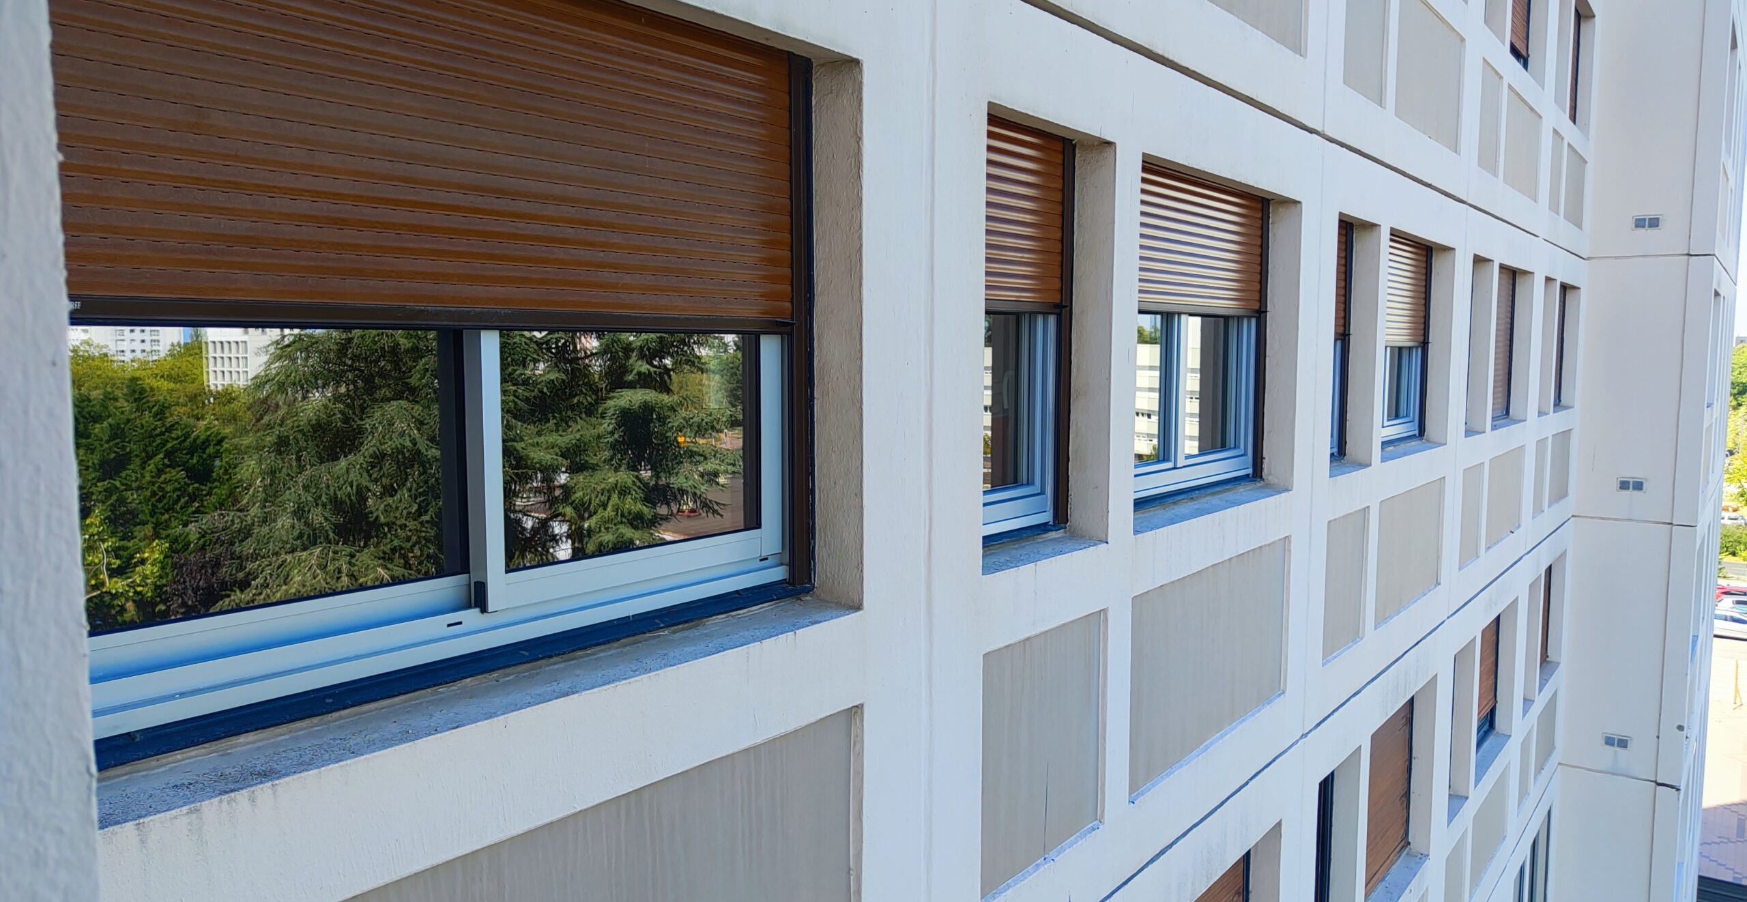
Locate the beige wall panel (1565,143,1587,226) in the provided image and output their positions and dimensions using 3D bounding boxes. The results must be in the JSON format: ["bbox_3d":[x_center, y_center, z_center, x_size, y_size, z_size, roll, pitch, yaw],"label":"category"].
[{"bbox_3d":[6.779,-2.533,11.256,0.050,0.693,1.299,4,6,38],"label":"beige wall panel"}]

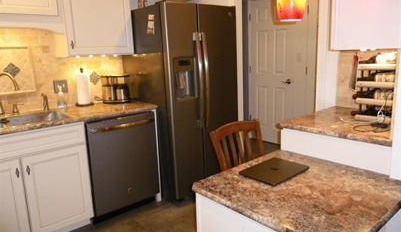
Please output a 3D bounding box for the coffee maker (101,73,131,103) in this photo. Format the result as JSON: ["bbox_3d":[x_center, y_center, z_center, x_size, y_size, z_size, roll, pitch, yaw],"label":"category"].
[{"bbox_3d":[-0.790,-0.249,3.003,0.270,0.260,0.180,-7,12,-22],"label":"coffee maker"}]

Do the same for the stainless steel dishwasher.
[{"bbox_3d":[-0.805,0.377,2.930,0.605,0.830,0.620,-12,14,-40],"label":"stainless steel dishwasher"}]

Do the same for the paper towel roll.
[{"bbox_3d":[-1.078,-0.257,2.989,0.140,0.305,0.140,-2,11,0],"label":"paper towel roll"}]

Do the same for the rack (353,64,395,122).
[{"bbox_3d":[1.082,-0.143,1.857,0.300,0.330,0.280,-12,14,-40],"label":"rack"}]

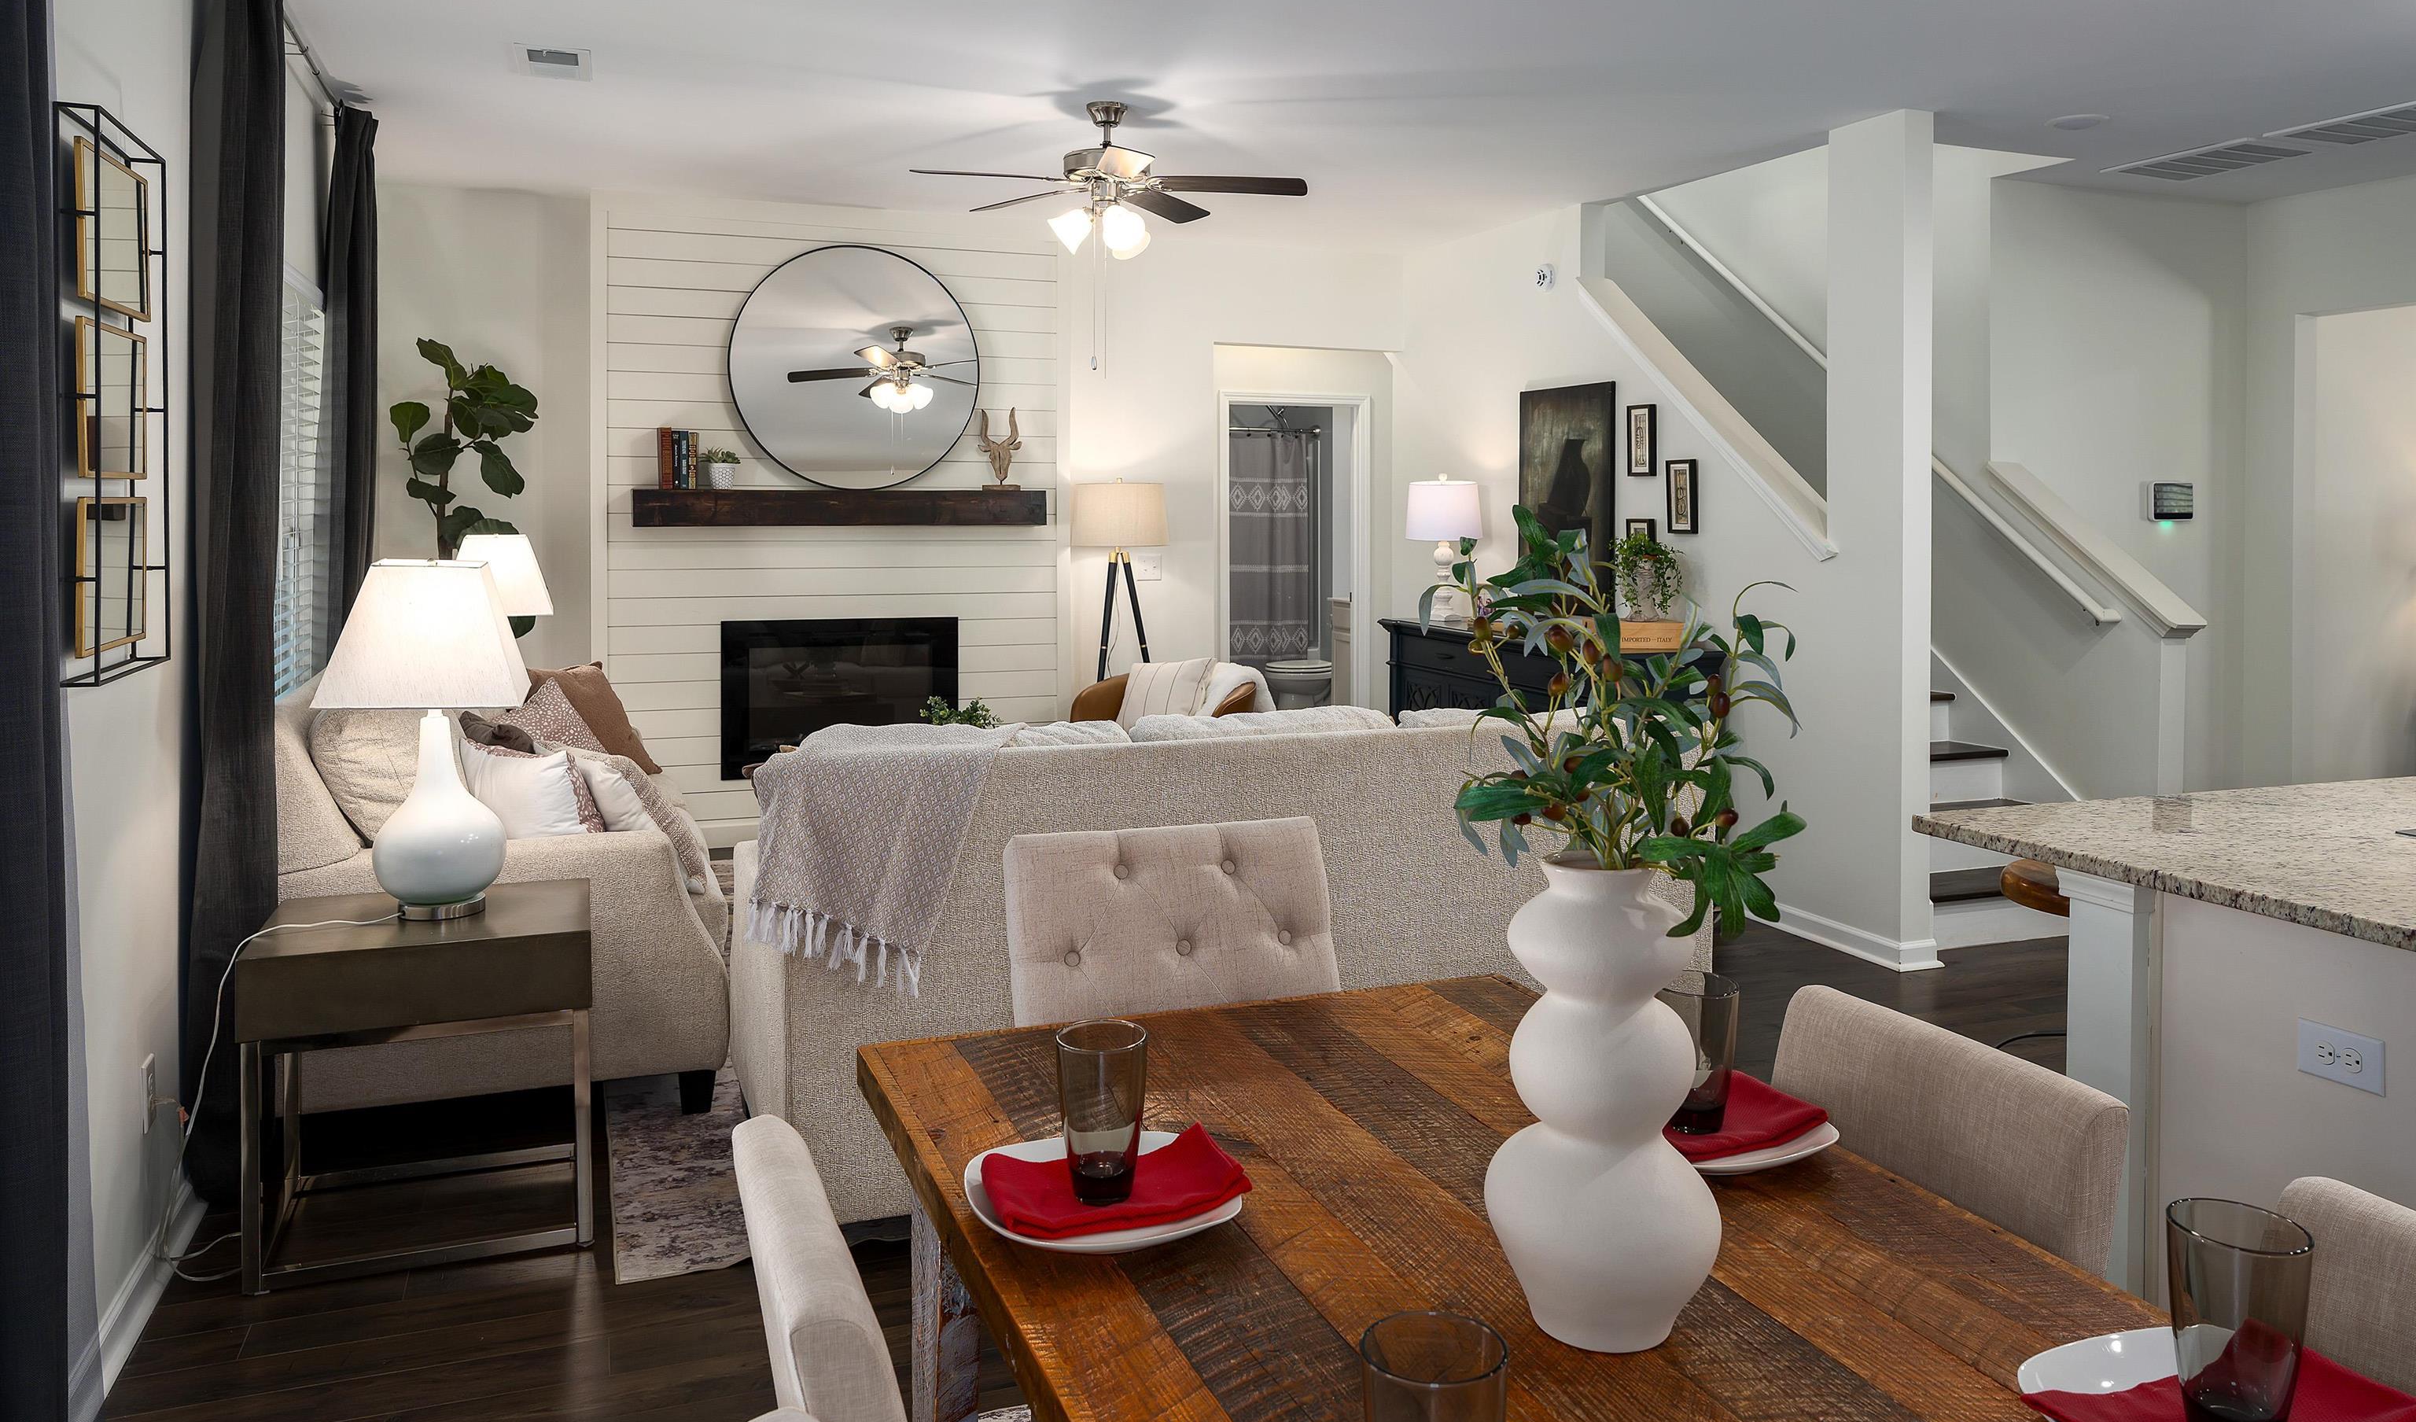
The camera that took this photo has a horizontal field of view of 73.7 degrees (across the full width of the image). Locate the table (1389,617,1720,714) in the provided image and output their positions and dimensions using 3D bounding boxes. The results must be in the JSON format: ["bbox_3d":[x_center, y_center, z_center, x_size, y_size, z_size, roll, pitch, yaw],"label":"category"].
[{"bbox_3d":[1.344,0.160,6.680,0.450,0.960,1.920,-1,4,-20],"label":"table"}]

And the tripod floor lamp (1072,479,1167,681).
[{"bbox_3d":[-0.373,-0.203,7.000,0.460,1.600,0.440,-2,4,-21],"label":"tripod floor lamp"}]

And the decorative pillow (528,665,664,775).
[{"bbox_3d":[-2.150,0.038,5.450,0.480,0.470,0.150,-5,-28,-25],"label":"decorative pillow"}]

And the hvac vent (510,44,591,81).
[{"bbox_3d":[-1.953,-1.937,4.819,0.205,0.025,0.345,-2,5,-20],"label":"hvac vent"}]

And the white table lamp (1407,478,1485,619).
[{"bbox_3d":[1.084,-0.748,7.370,0.355,0.685,0.355,0,4,0],"label":"white table lamp"}]

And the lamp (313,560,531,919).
[{"bbox_3d":[-1.639,0.052,3.390,0.380,0.735,0.380,-2,4,-21],"label":"lamp"}]

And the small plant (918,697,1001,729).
[{"bbox_3d":[-0.802,0.119,5.200,0.270,0.340,0.260,-2,4,-21],"label":"small plant"}]

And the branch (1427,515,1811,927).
[{"bbox_3d":[0.324,0.009,1.290,0.300,0.350,0.270,1,5,11],"label":"branch"}]

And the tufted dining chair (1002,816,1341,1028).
[{"bbox_3d":[0.027,0.670,2.133,0.510,0.950,0.620,-2,5,-20],"label":"tufted dining chair"}]

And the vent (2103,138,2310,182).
[{"bbox_3d":[3.828,-2.083,6.118,0.460,0.030,0.590,-2,5,-20],"label":"vent"}]

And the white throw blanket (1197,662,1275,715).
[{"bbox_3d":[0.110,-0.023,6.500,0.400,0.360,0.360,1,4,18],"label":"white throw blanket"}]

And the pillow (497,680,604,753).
[{"bbox_3d":[-2.175,0.129,5.250,0.420,0.420,0.140,-14,-20,-25],"label":"pillow"}]

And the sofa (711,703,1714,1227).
[{"bbox_3d":[0.034,0.463,3.838,2.170,0.980,0.950,-2,5,-20],"label":"sofa"}]

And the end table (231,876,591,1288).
[{"bbox_3d":[-1.571,0.716,3.254,0.605,0.605,0.495,-2,5,-20],"label":"end table"}]

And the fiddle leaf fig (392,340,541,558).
[{"bbox_3d":[-2.814,-0.360,6.100,0.540,2.080,0.500,-2,4,-21],"label":"fiddle leaf fig"}]

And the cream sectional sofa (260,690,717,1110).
[{"bbox_3d":[-1.987,0.390,4.700,1.020,0.980,2.100,-1,4,-20],"label":"cream sectional sofa"}]

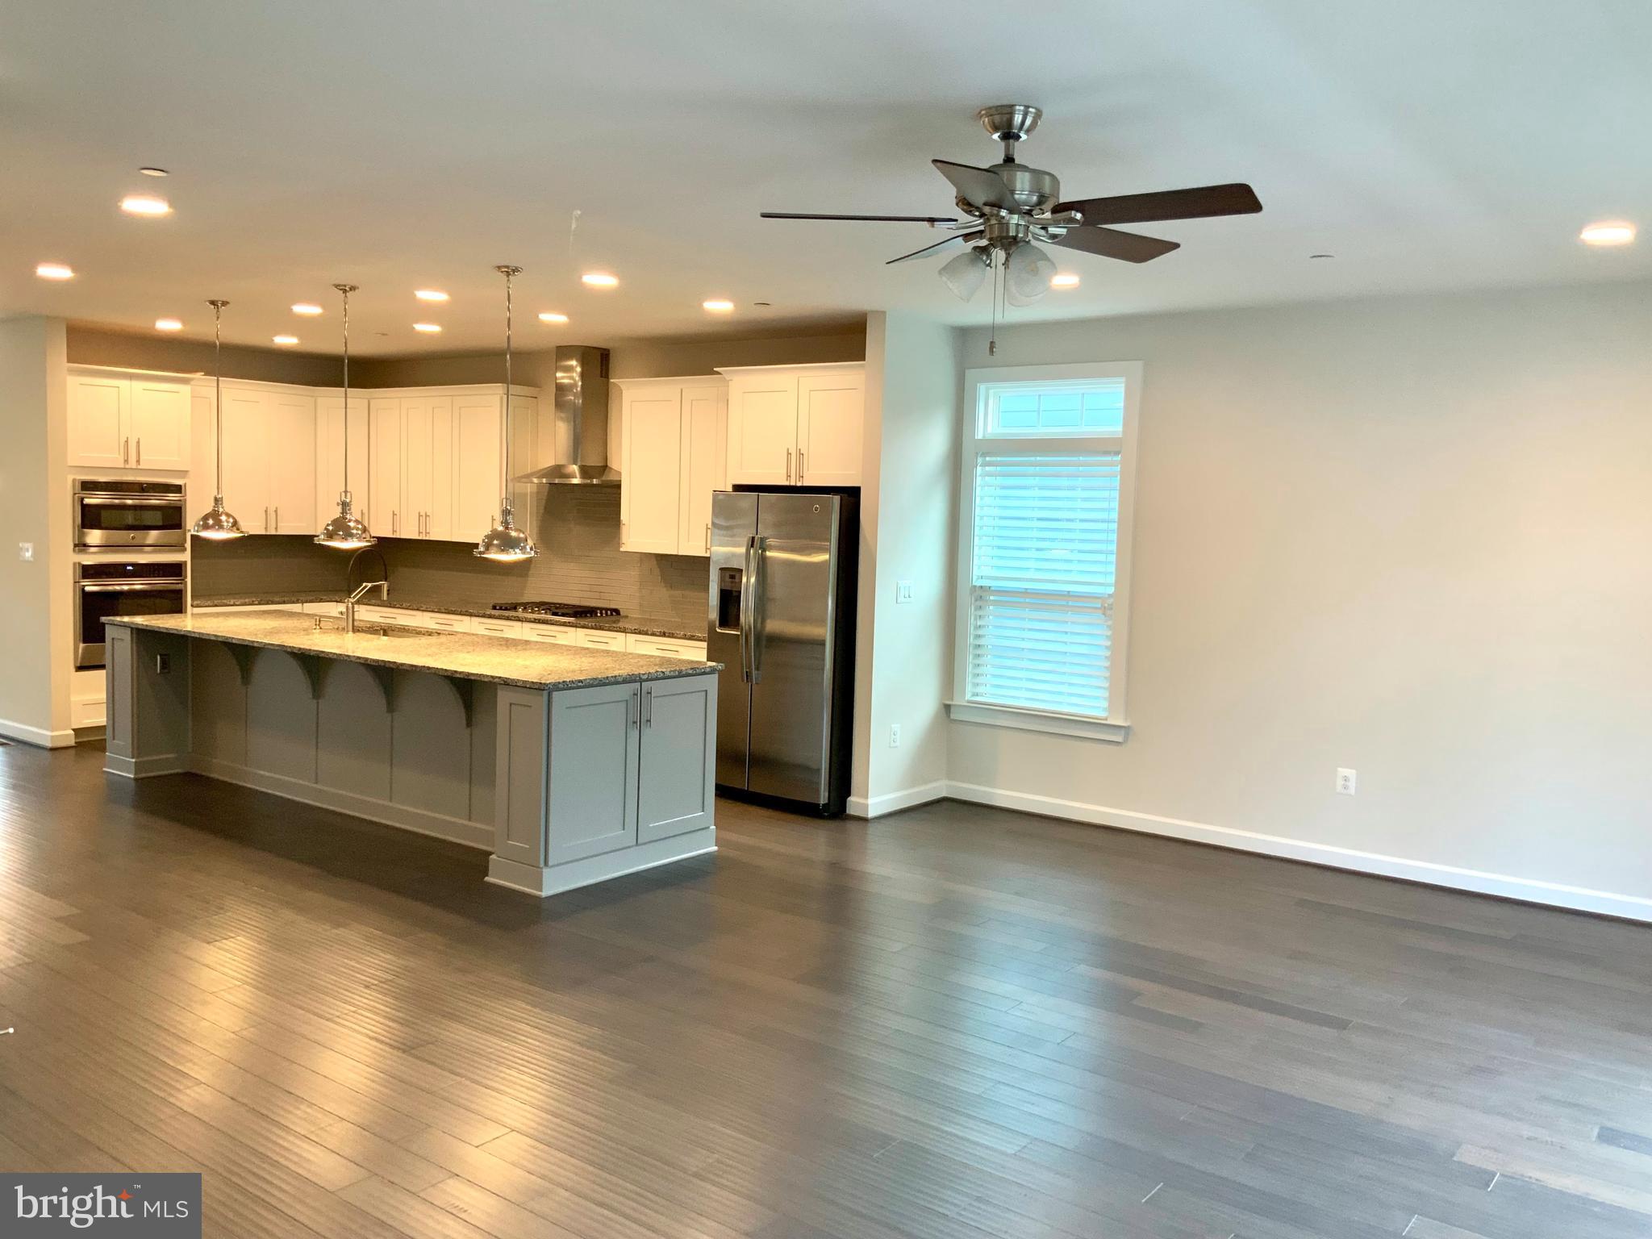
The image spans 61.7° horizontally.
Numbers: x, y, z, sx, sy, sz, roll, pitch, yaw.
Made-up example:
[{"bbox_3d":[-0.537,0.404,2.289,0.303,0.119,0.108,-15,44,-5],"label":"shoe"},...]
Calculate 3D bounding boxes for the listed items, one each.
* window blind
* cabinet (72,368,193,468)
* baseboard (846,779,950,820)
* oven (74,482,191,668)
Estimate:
[{"bbox_3d":[1.212,-0.202,7.755,0.915,1.450,0.060,5,5,37],"label":"window blind"},{"bbox_3d":[-4.843,-1.342,9.370,0.640,0.653,0.820,5,5,37],"label":"cabinet"},{"bbox_3d":[0.397,1.015,7.876,0.160,0.100,0.730,5,6,36],"label":"baseboard"},{"bbox_3d":[-4.811,-0.323,9.340,0.580,1.237,0.750,5,6,36],"label":"oven"}]

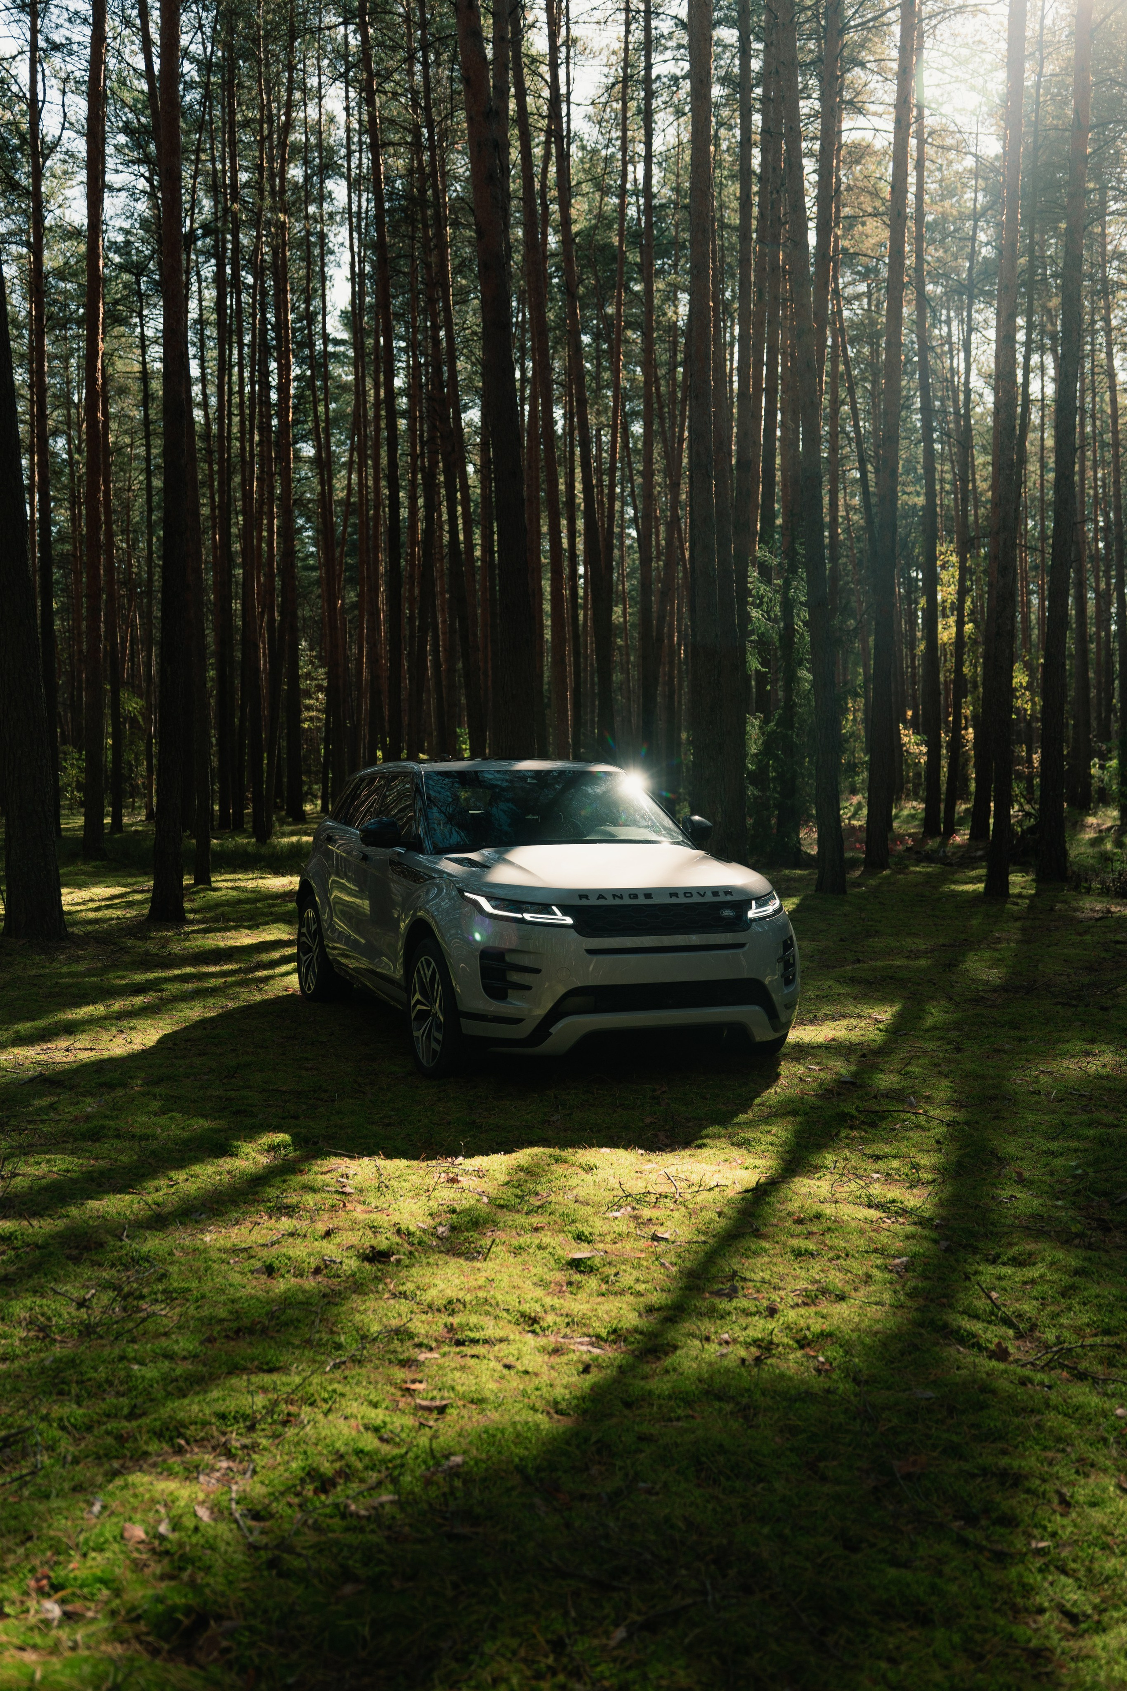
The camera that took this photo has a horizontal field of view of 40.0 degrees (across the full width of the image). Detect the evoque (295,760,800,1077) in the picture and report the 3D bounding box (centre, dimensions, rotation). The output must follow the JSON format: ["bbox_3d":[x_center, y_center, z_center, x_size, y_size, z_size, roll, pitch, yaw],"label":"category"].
[{"bbox_3d":[-0.274,0.258,9.065,2.000,1.630,4.370,-1,3,-22],"label":"evoque"}]

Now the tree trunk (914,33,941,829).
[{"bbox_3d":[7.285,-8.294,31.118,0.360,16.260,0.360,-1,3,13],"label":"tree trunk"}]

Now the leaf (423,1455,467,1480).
[{"bbox_3d":[-0.253,1.324,3.294,0.100,0.020,0.055,-2,3,-33],"label":"leaf"}]

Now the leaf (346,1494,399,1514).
[{"bbox_3d":[-0.387,1.331,3.127,0.110,0.025,0.060,0,3,-8],"label":"leaf"}]

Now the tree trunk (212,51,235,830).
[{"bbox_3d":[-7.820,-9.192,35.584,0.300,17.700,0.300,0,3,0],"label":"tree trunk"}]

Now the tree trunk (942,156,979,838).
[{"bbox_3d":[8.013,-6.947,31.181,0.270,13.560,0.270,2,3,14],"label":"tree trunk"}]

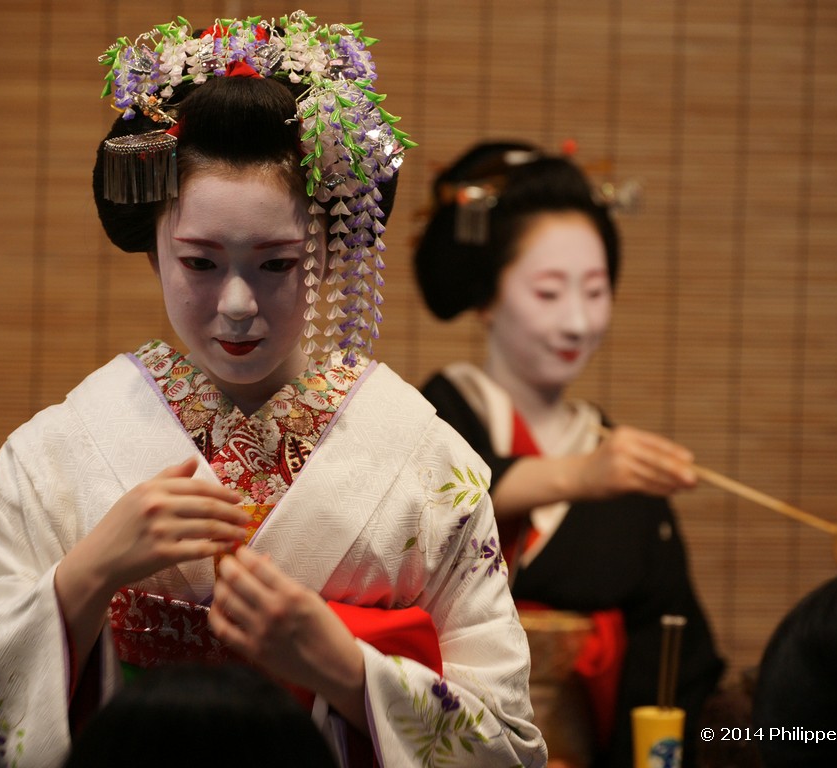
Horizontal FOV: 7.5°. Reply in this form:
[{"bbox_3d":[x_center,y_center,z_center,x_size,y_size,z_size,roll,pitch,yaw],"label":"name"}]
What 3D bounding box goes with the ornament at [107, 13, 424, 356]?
[{"bbox_3d":[-0.127,-0.154,5.030,0.248,0.272,0.160,1,7,4],"label":"ornament"}]

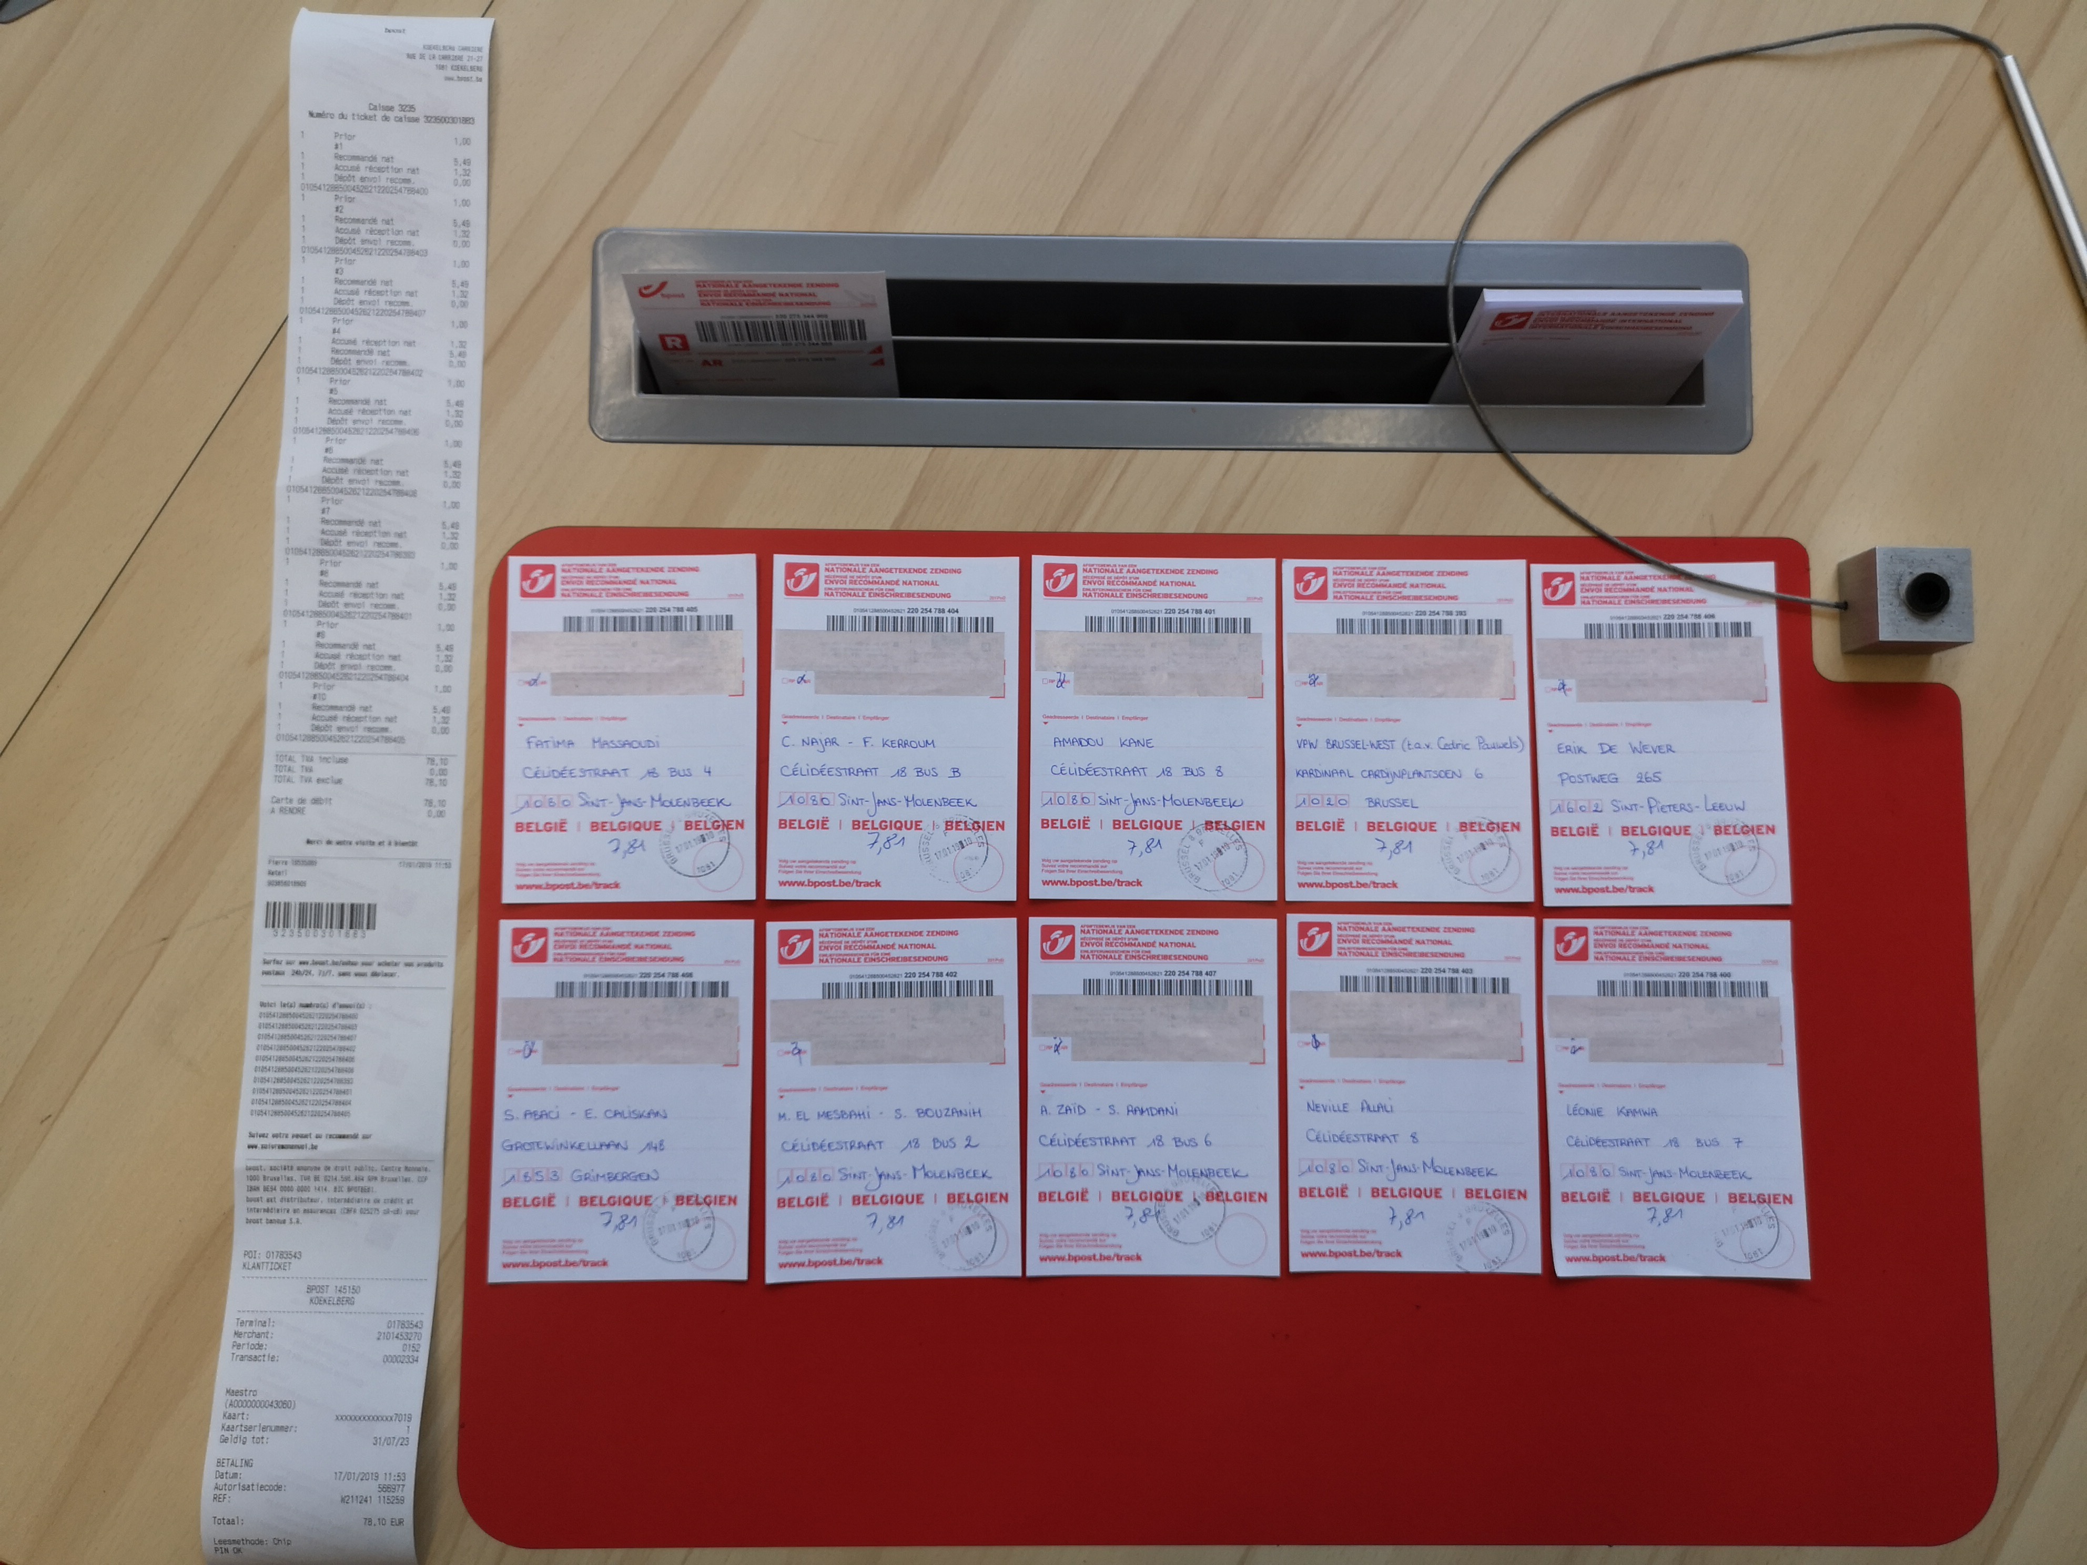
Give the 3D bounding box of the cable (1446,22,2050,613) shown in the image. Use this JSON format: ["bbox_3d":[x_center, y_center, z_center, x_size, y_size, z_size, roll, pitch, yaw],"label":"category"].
[{"bbox_3d":[0.309,-0.205,0.709,0.262,0.019,0.262,0,85,-1],"label":"cable"}]

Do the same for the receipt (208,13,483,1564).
[{"bbox_3d":[-0.286,-0.001,0.678,0.087,0.020,0.670,1,85,-1],"label":"receipt"}]

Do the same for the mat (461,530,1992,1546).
[{"bbox_3d":[0.079,0.102,0.683,0.629,0.003,0.419,0,85,-1],"label":"mat"}]

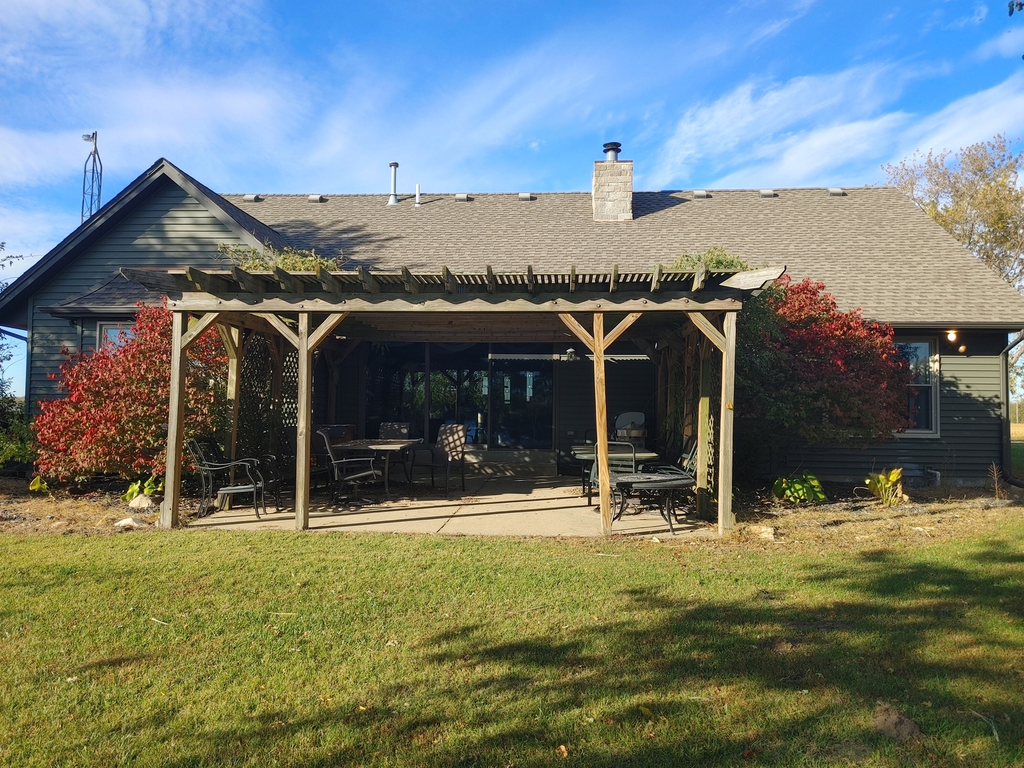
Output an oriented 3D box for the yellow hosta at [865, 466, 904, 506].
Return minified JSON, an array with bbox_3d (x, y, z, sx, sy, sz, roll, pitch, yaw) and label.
[{"bbox_3d":[5.231,1.440,10.800,0.510,0.530,0.470,-1,-2,26],"label":"yellow hosta"}]

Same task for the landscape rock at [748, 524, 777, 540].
[{"bbox_3d":[2.587,1.532,7.950,0.270,0.145,0.200,0,-2,18],"label":"landscape rock"}]

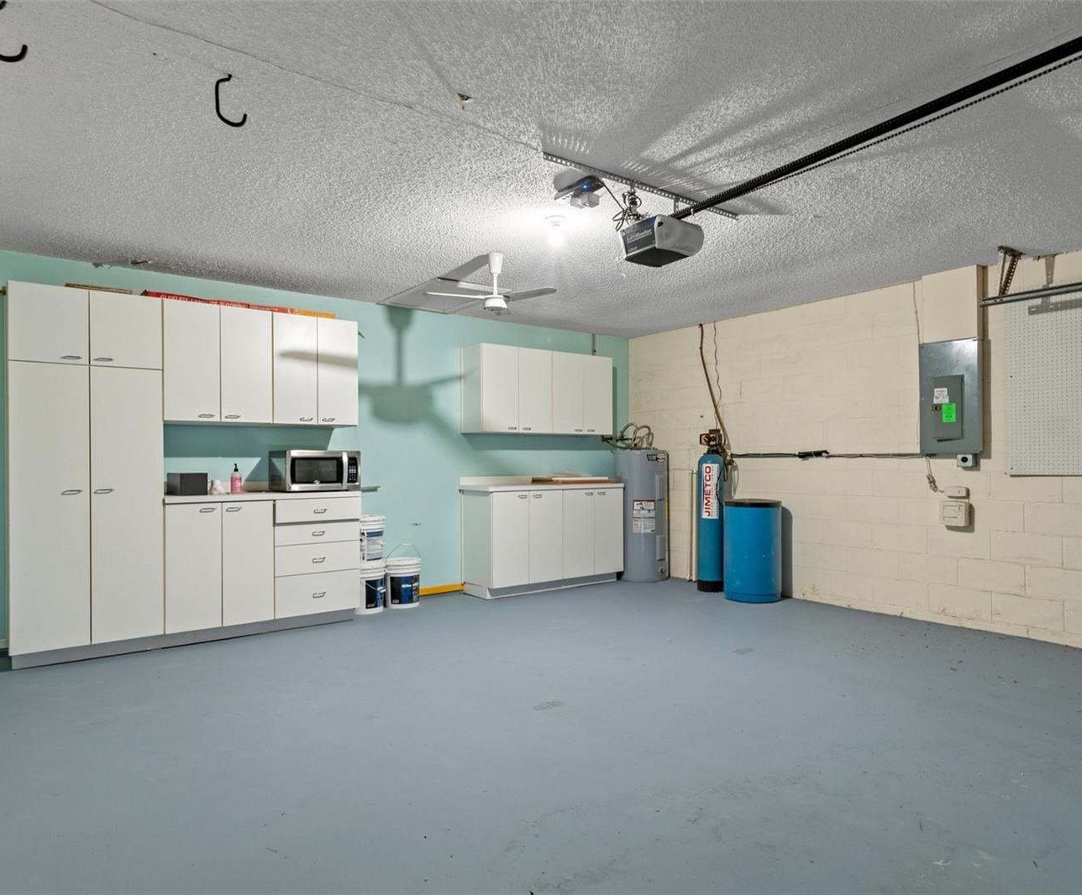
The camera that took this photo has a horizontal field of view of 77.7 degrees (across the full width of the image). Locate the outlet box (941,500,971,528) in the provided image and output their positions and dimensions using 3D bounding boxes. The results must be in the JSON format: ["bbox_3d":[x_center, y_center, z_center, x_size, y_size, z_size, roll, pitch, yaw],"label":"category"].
[{"bbox_3d":[2.919,0.468,4.737,0.065,0.177,0.165,0,-2,-36],"label":"outlet box"}]

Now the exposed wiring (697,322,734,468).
[{"bbox_3d":[1.643,-0.516,6.383,0.140,1.387,0.380,0,-1,-38],"label":"exposed wiring"}]

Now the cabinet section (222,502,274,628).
[{"bbox_3d":[-2.114,0.781,4.726,0.331,0.815,0.483,1,-2,-37],"label":"cabinet section"}]

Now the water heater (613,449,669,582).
[{"bbox_3d":[1.026,0.686,6.850,0.550,1.292,0.550,-1,-1,8],"label":"water heater"}]

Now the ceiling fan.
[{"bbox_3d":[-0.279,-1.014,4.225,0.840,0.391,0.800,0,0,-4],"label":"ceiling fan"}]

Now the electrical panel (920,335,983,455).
[{"bbox_3d":[2.899,-0.348,4.750,0.088,0.793,0.373,0,-2,-36],"label":"electrical panel"}]

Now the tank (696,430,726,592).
[{"bbox_3d":[1.580,0.681,6.200,0.255,1.262,0.255,-1,-1,14],"label":"tank"}]

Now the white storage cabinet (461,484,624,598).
[{"bbox_3d":[0.052,0.809,6.194,1.554,0.936,0.549,0,-1,-38],"label":"white storage cabinet"}]

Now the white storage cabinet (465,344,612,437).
[{"bbox_3d":[0.001,-0.514,6.461,1.540,0.782,0.355,0,-2,-36],"label":"white storage cabinet"}]

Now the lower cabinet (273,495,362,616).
[{"bbox_3d":[-1.747,0.795,5.047,0.610,0.850,0.490,0,-2,-36],"label":"lower cabinet"}]

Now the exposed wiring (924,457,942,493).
[{"bbox_3d":[2.831,0.195,4.870,0.050,0.260,0.110,0,-2,-36],"label":"exposed wiring"}]

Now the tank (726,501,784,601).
[{"bbox_3d":[1.828,0.877,5.792,0.476,0.828,0.476,0,-1,-38],"label":"tank"}]

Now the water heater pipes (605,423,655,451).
[{"bbox_3d":[0.912,-0.119,6.990,0.364,0.291,0.433,1,-2,-37],"label":"water heater pipes"}]

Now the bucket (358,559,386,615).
[{"bbox_3d":[-1.376,1.125,5.360,0.298,0.375,0.298,0,-1,-14],"label":"bucket"}]

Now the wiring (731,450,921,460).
[{"bbox_3d":[2.302,0.063,5.608,0.055,0.075,1.670,0,-1,-38],"label":"wiring"}]

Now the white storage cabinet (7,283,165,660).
[{"bbox_3d":[-2.862,0.143,4.242,0.776,2.175,0.490,0,-2,-36],"label":"white storage cabinet"}]

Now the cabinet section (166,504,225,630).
[{"bbox_3d":[-2.381,0.778,4.528,0.334,0.815,0.483,1,-2,-37],"label":"cabinet section"}]

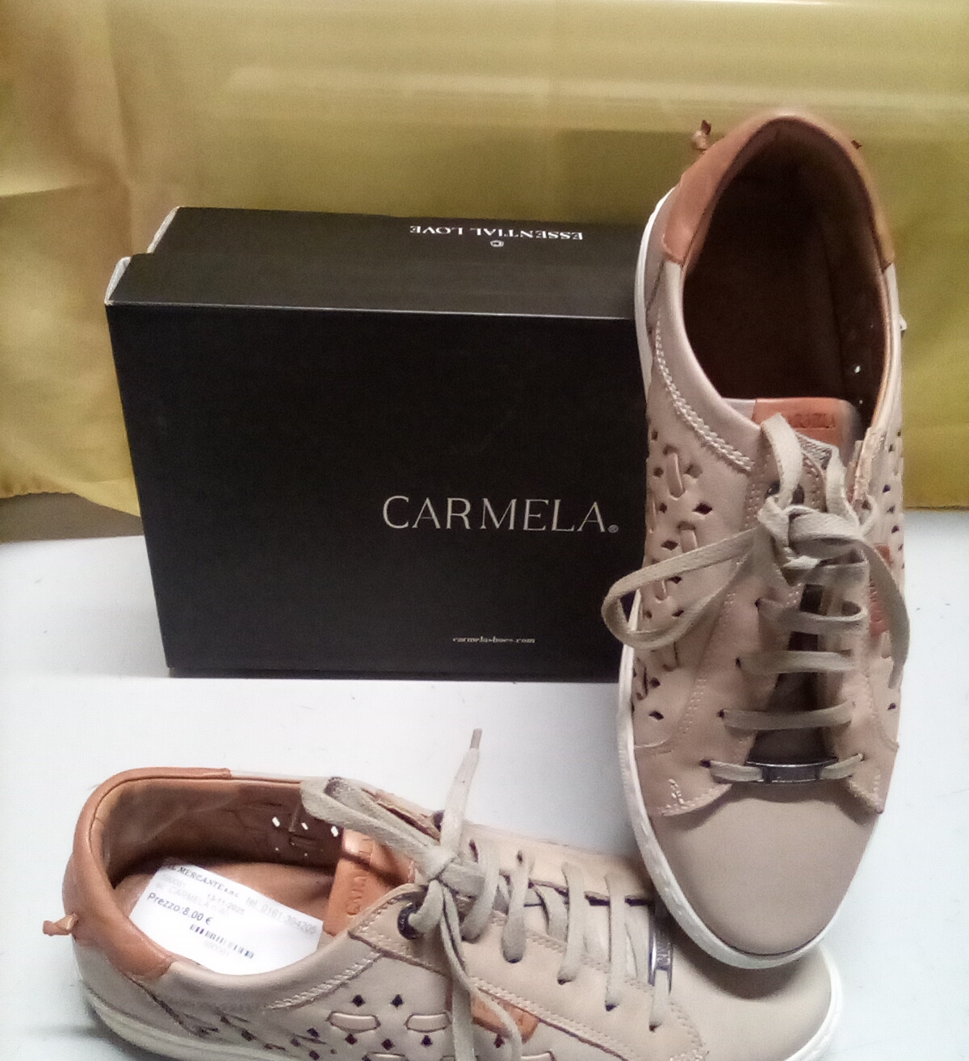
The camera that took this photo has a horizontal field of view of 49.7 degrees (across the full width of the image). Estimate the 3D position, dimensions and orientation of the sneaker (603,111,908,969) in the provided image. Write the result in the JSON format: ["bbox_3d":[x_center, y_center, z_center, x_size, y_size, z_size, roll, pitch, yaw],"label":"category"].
[{"bbox_3d":[0.097,0.000,0.344,0.101,0.284,0.096,-3,-9,-3],"label":"sneaker"}]

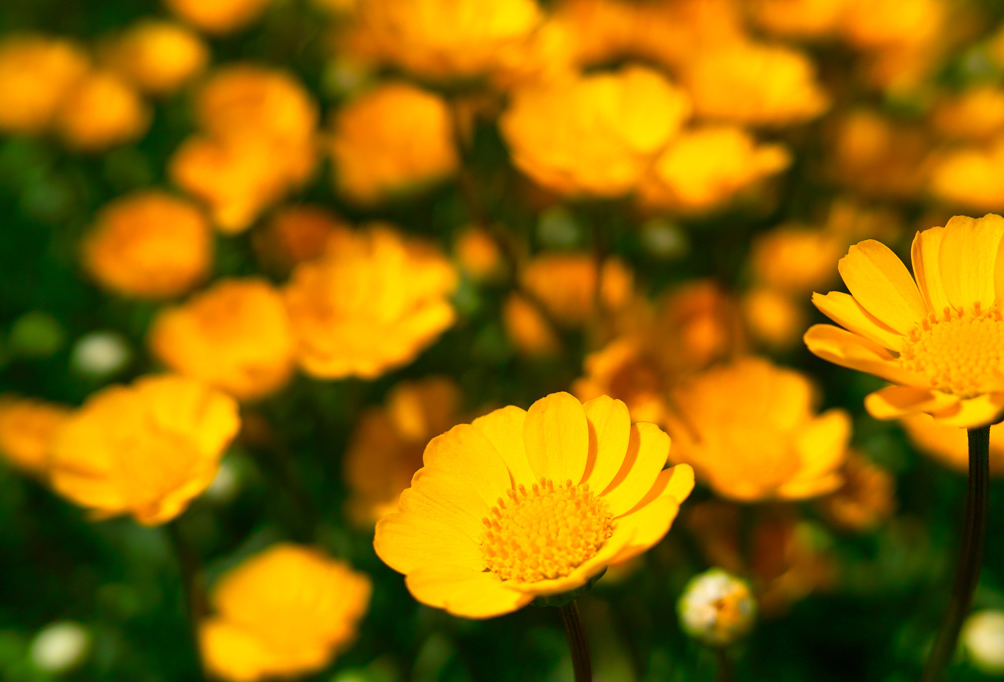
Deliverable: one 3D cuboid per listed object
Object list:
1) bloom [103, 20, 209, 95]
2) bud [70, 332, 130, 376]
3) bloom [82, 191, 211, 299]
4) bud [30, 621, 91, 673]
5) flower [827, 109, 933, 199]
[{"bbox_3d":[-0.139,-0.114,0.470,0.041,0.020,0.041,0,28,0],"label":"bloom"},{"bbox_3d":[-0.131,0.004,0.380,0.016,0.014,0.016,0,26,0],"label":"bud"},{"bbox_3d":[-0.140,-0.036,0.460,0.049,0.021,0.049,8,41,0],"label":"bloom"},{"bbox_3d":[-0.102,0.071,0.270,0.013,0.012,0.013,12,20,0],"label":"bud"},{"bbox_3d":[0.149,-0.074,0.460,0.041,0.022,0.041,0,28,0],"label":"flower"}]

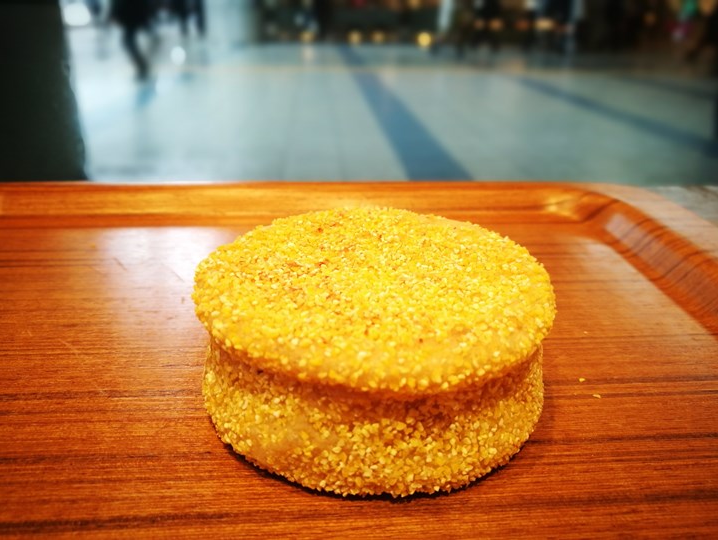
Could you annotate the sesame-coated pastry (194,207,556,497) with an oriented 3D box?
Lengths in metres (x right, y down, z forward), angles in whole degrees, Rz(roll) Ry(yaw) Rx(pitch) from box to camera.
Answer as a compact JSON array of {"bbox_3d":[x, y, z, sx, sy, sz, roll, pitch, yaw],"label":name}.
[{"bbox_3d":[0.004,0.014,0.151,0.091,0.037,0.091,0,25,0],"label":"sesame-coated pastry"}]

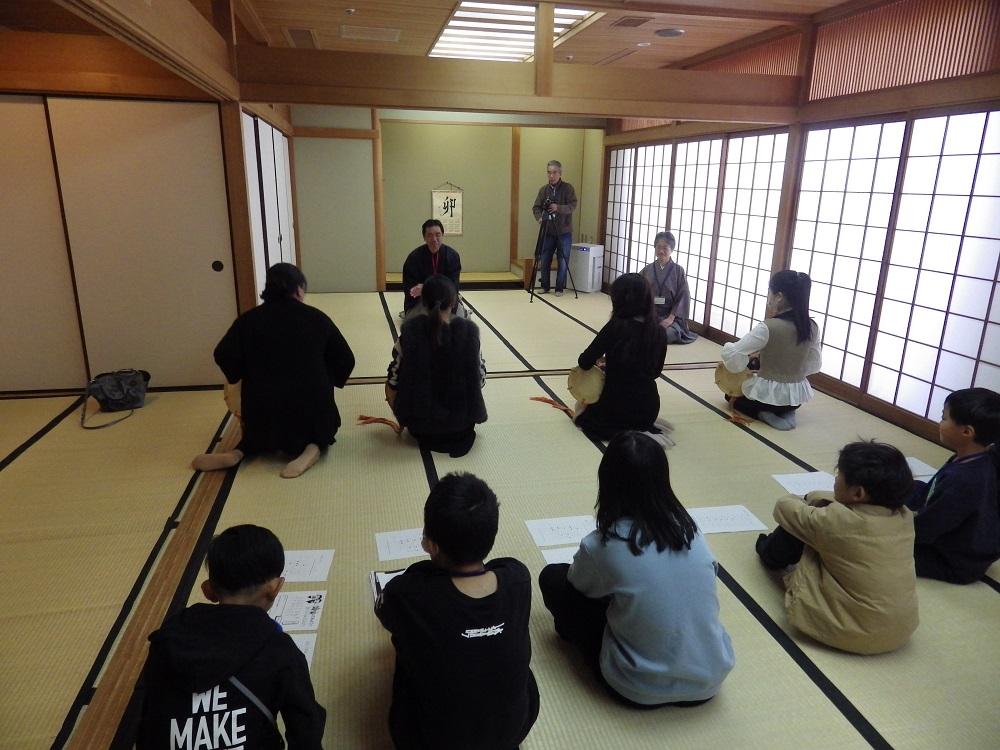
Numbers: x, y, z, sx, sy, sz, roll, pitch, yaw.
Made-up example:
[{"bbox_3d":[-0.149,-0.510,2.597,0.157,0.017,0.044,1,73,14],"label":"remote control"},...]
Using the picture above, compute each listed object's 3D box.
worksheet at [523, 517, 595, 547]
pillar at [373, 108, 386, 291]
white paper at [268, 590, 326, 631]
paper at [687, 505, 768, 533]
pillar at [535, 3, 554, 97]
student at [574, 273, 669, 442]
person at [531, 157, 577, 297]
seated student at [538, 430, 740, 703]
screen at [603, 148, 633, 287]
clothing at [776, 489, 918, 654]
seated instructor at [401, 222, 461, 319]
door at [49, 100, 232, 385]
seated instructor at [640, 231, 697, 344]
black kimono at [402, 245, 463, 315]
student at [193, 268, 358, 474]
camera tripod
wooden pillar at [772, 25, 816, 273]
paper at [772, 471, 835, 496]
[{"bbox_3d":[0.273,0.644,2.621,0.297,0.002,0.210,-2,17,-10],"label":"worksheet"},{"bbox_3d":[-1.533,-2.226,8.013,0.116,2.340,0.116,-3,17,-12],"label":"pillar"},{"bbox_3d":[-0.738,0.781,2.101,0.297,0.003,0.210,0,17,-5],"label":"white paper"},{"bbox_3d":[0.963,0.620,2.739,0.297,0.003,0.210,-1,17,-8],"label":"paper"},{"bbox_3d":[0.290,-2.140,4.208,0.110,0.560,0.100,-3,17,-12],"label":"pillar"},{"bbox_3d":[0.732,-0.127,3.624,0.500,0.920,0.630,-13,22,-38],"label":"student"},{"bbox_3d":[0.681,-1.854,8.093,0.580,1.660,0.420,2,17,4],"label":"person"},{"bbox_3d":[0.406,0.492,1.877,0.470,0.730,0.560,-4,17,-16],"label":"seated student"},{"bbox_3d":[1.496,-1.897,7.988,0.035,1.820,0.930,-3,17,-12],"label":"screen"},{"bbox_3d":[1.113,0.589,2.088,0.400,0.440,0.440,-7,19,-25],"label":"clothing"},{"bbox_3d":[-0.698,-1.112,6.711,0.700,1.000,0.700,-2,17,-8],"label":"seated instructor"},{"bbox_3d":[-2.260,-0.794,4.150,0.945,1.830,0.035,-3,17,-12],"label":"door"},{"bbox_3d":[1.545,-0.801,5.869,0.520,0.950,0.600,8,18,21],"label":"seated instructor"},{"bbox_3d":[-0.710,-1.002,6.705,0.650,0.730,0.550,-3,17,-12],"label":"black kimono"},{"bbox_3d":[-1.136,-0.085,3.319,0.720,0.970,0.740,0,17,-2],"label":"student"},{"bbox_3d":[0.626,-1.548,7.992,0.660,1.130,0.700,1,17,0],"label":"camera tripod"},{"bbox_3d":[2.206,-1.297,4.887,0.130,2.470,0.130,-3,17,-12],"label":"wooden pillar"},{"bbox_3d":[1.513,0.525,3.091,0.297,0.003,0.210,-1,17,-7],"label":"paper"}]

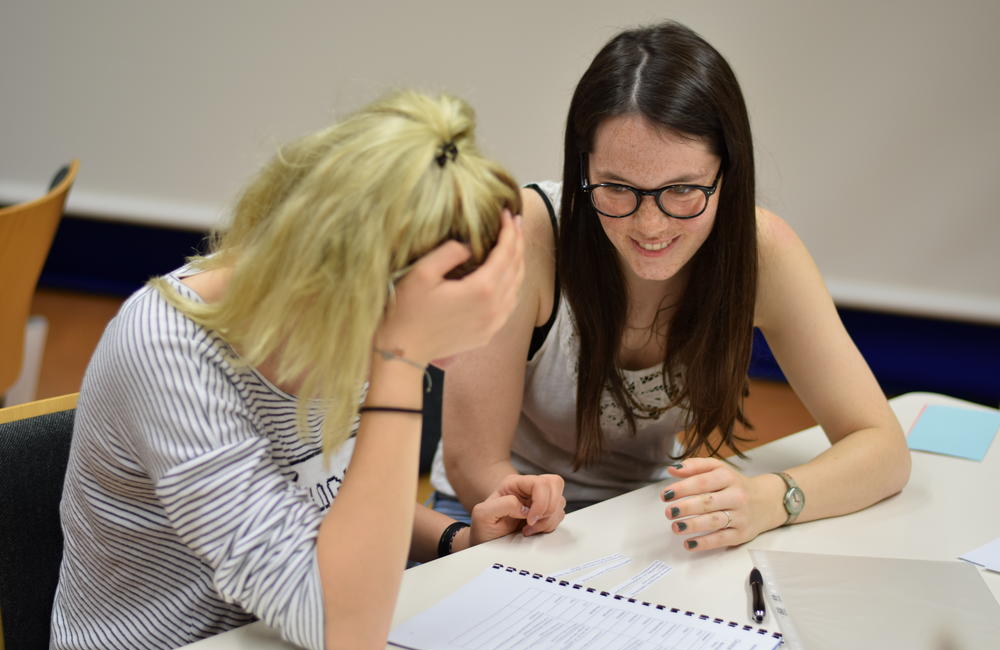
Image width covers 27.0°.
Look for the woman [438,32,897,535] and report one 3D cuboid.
[{"bbox_3d":[0.130,0.247,2.477,0.550,1.220,0.580,-3,16,-26],"label":"woman"}]

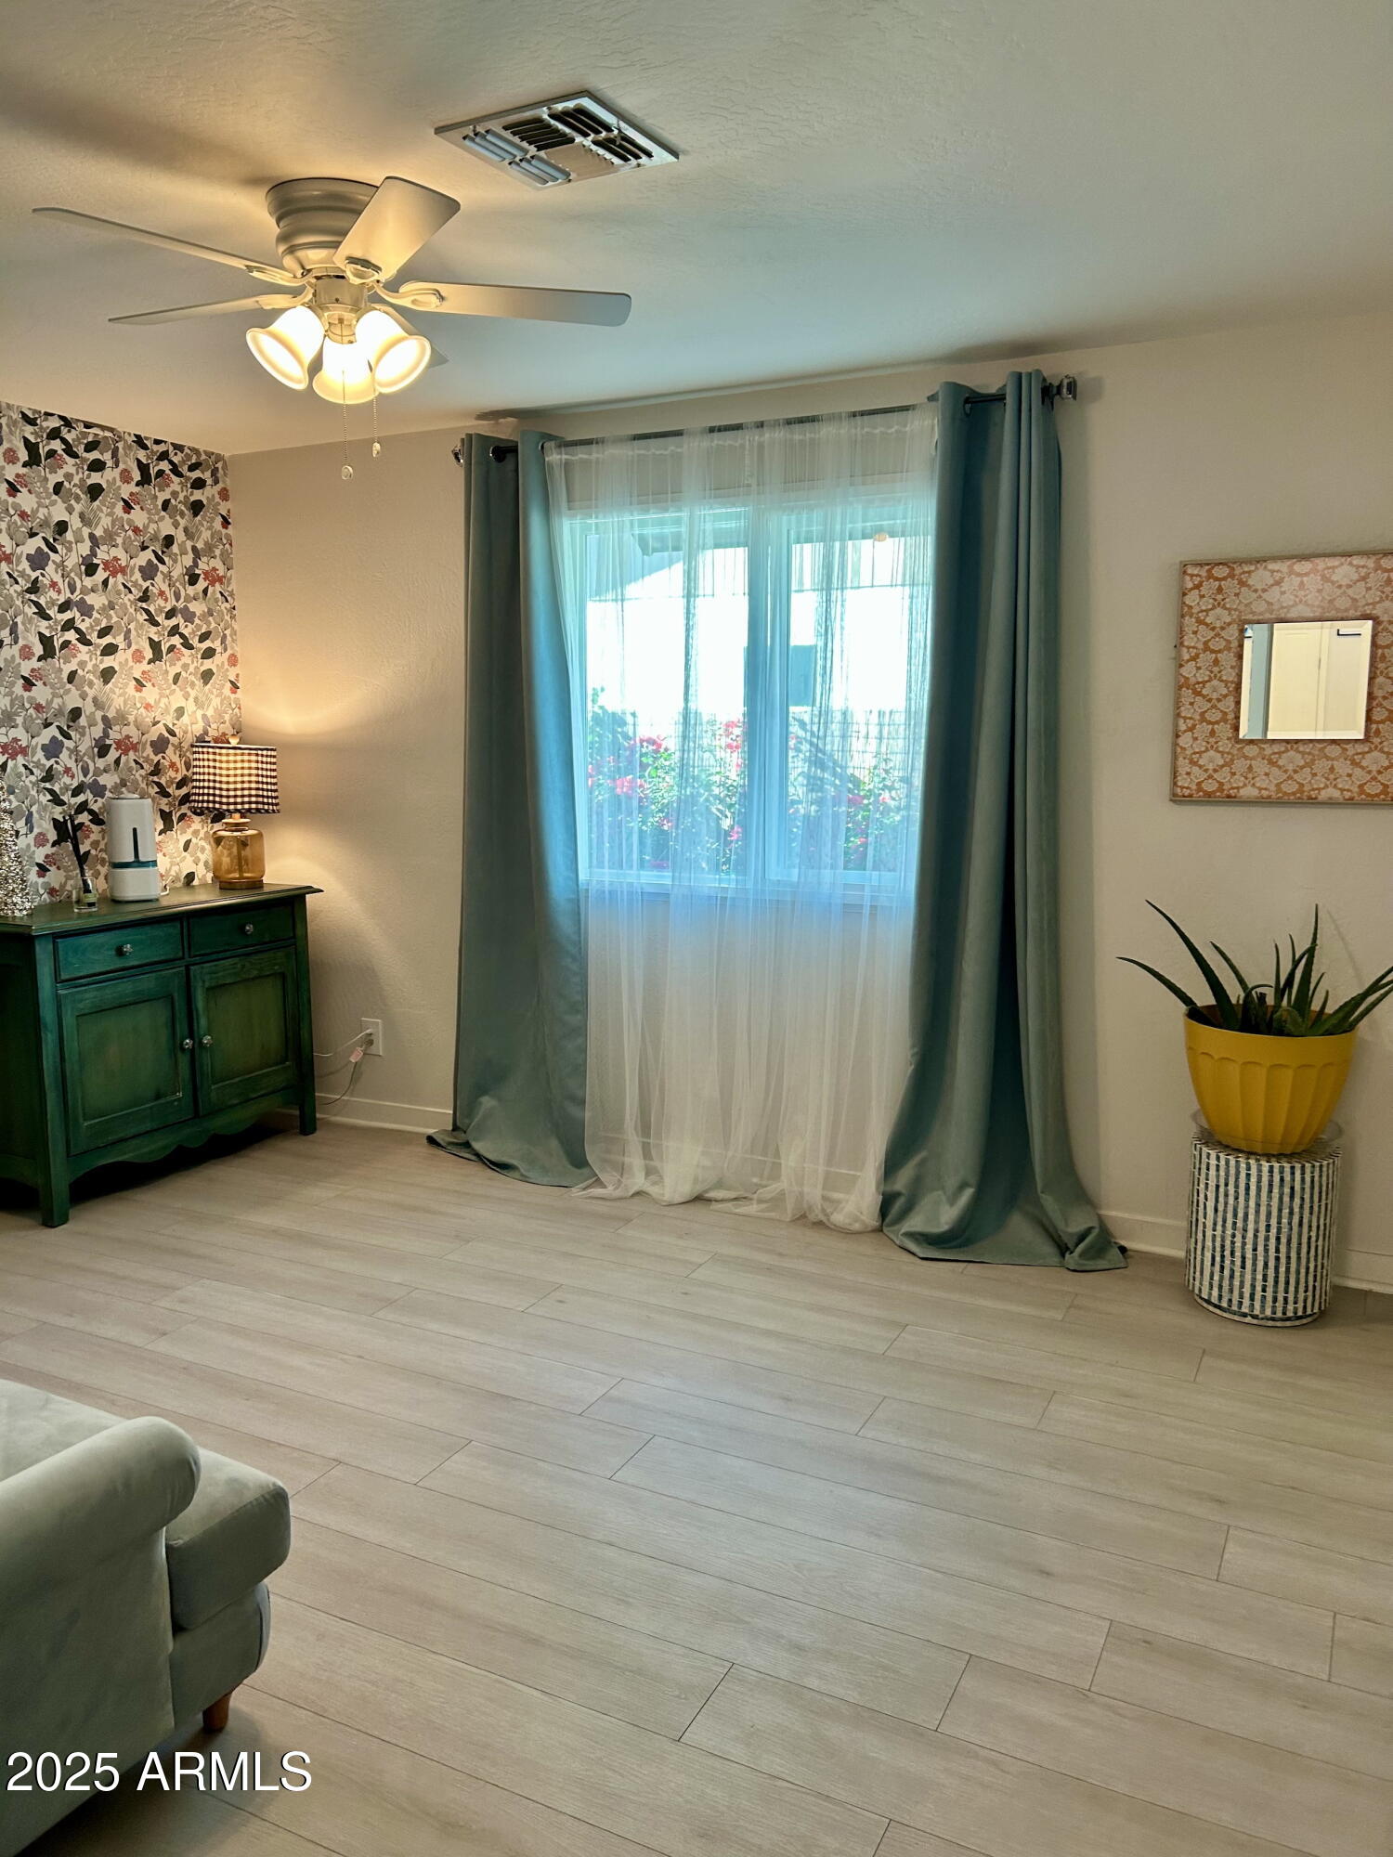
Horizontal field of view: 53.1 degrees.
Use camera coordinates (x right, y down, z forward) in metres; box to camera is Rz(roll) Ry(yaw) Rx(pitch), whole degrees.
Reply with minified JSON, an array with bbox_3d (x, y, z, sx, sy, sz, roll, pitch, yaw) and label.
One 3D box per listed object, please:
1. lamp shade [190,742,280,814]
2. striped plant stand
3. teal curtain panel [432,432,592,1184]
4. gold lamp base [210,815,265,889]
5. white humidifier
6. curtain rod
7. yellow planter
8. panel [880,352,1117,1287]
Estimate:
[{"bbox_3d":[-1.637,-0.531,4.951,0.300,0.235,0.300,4,9,26],"label":"lamp shade"},{"bbox_3d":[1.432,0.746,3.537,0.343,0.426,0.343,4,9,26],"label":"striped plant stand"},{"bbox_3d":[-0.630,-0.384,4.524,0.700,2.370,0.220,4,9,26],"label":"teal curtain panel"},{"bbox_3d":[-1.639,-0.273,4.986,0.185,0.260,0.185,4,9,26],"label":"gold lamp base"},{"bbox_3d":[-1.856,-0.260,4.607,0.155,0.333,0.160,-4,9,-31],"label":"white humidifier"},{"bbox_3d":[0.102,-1.463,4.058,1.980,0.066,0.090,4,9,26],"label":"curtain rod"},{"bbox_3d":[1.423,0.382,3.477,0.400,0.312,0.400,4,9,26],"label":"yellow planter"},{"bbox_3d":[0.846,-0.276,3.783,0.670,2.375,0.240,4,9,26],"label":"panel"}]

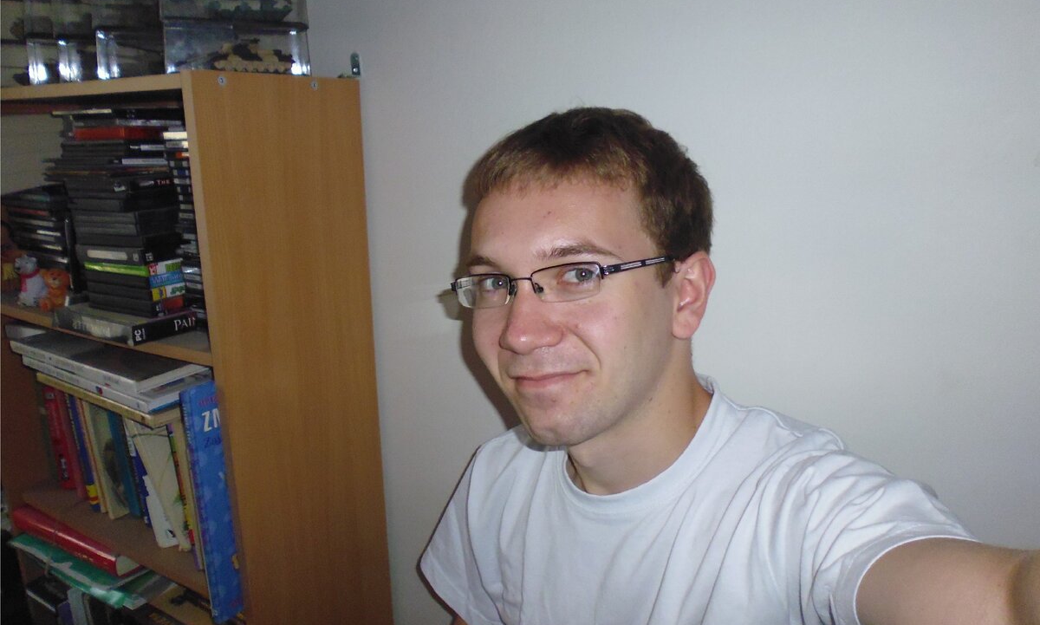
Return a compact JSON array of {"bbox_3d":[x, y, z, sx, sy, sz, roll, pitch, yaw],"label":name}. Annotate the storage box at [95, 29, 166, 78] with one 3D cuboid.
[{"bbox_3d":[-0.438,-0.322,0.913,0.160,0.060,0.075,-5,15,-18],"label":"storage box"}]

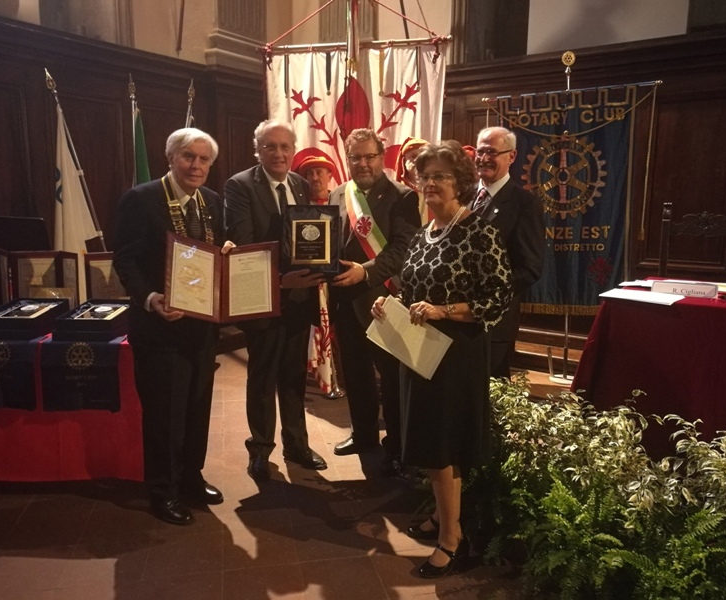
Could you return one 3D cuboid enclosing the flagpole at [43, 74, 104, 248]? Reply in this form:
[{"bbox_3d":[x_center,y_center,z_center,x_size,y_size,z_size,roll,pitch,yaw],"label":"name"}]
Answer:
[{"bbox_3d":[-1.840,-0.400,4.200,0.420,2.300,0.250,-19,10,-21],"label":"flagpole"}]

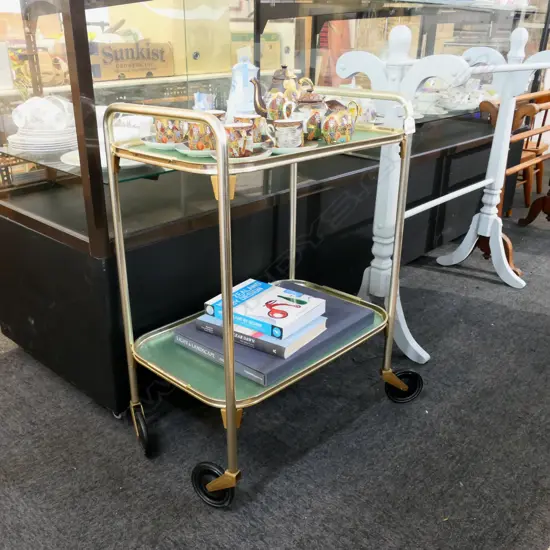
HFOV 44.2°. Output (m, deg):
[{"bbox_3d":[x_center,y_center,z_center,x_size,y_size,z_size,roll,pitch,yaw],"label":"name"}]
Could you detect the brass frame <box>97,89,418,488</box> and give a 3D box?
[{"bbox_3d":[-0.018,-0.026,1.636,0.386,0.783,0.613,19,27,40],"label":"brass frame"}]

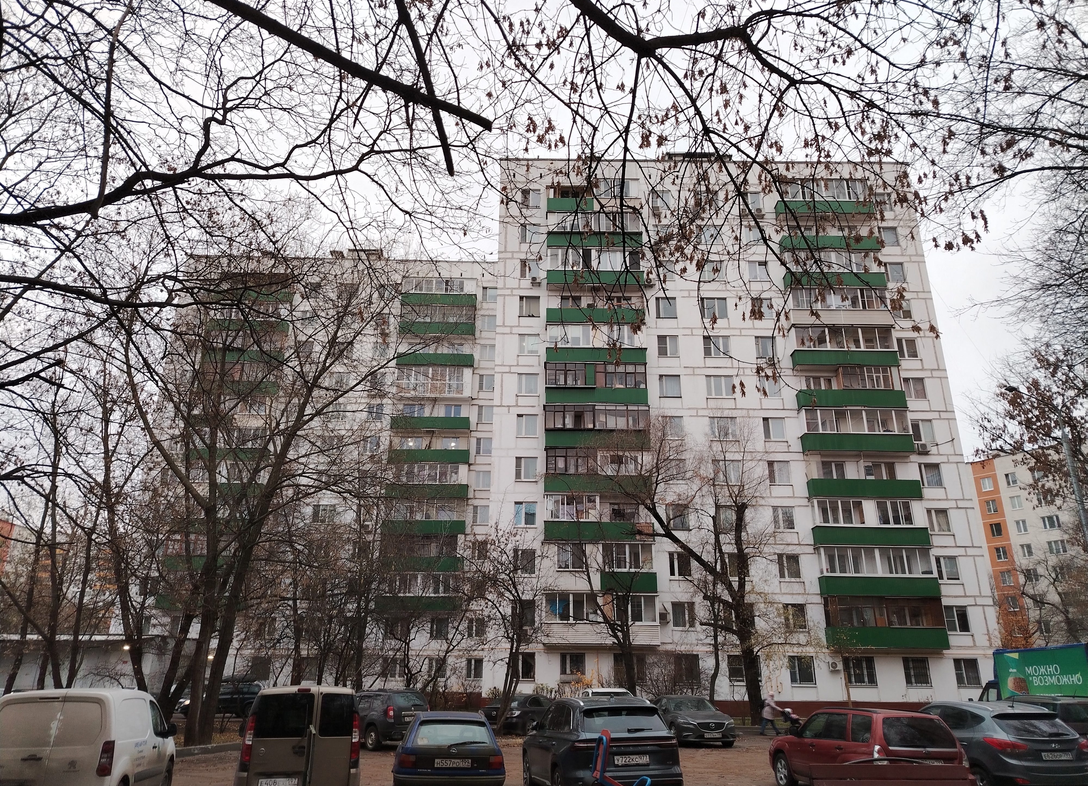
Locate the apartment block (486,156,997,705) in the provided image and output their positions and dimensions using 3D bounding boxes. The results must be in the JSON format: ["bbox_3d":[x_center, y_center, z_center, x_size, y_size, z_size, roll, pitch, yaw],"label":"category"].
[{"bbox_3d":[11.275,2.690,52.961,29.100,36.950,13.500,1,-21,0],"label":"apartment block"}]

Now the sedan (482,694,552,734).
[{"bbox_3d":[-0.437,12.494,29.269,1.800,1.450,4.700,-14,-25,34],"label":"sedan"}]

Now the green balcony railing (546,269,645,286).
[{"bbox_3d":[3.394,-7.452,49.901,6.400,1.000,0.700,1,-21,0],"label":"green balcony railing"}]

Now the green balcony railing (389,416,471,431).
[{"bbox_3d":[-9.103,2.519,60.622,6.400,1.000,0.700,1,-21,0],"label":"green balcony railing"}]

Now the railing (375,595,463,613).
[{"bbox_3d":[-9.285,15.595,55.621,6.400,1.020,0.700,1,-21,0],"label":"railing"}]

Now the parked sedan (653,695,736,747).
[{"bbox_3d":[4.693,10.873,25.058,1.840,1.450,4.850,4,-21,-10],"label":"parked sedan"}]

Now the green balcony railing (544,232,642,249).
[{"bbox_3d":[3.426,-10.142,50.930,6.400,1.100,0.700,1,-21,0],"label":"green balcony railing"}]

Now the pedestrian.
[{"bbox_3d":[9.293,13.176,31.011,0.780,1.650,0.550,1,-21,0],"label":"pedestrian"}]

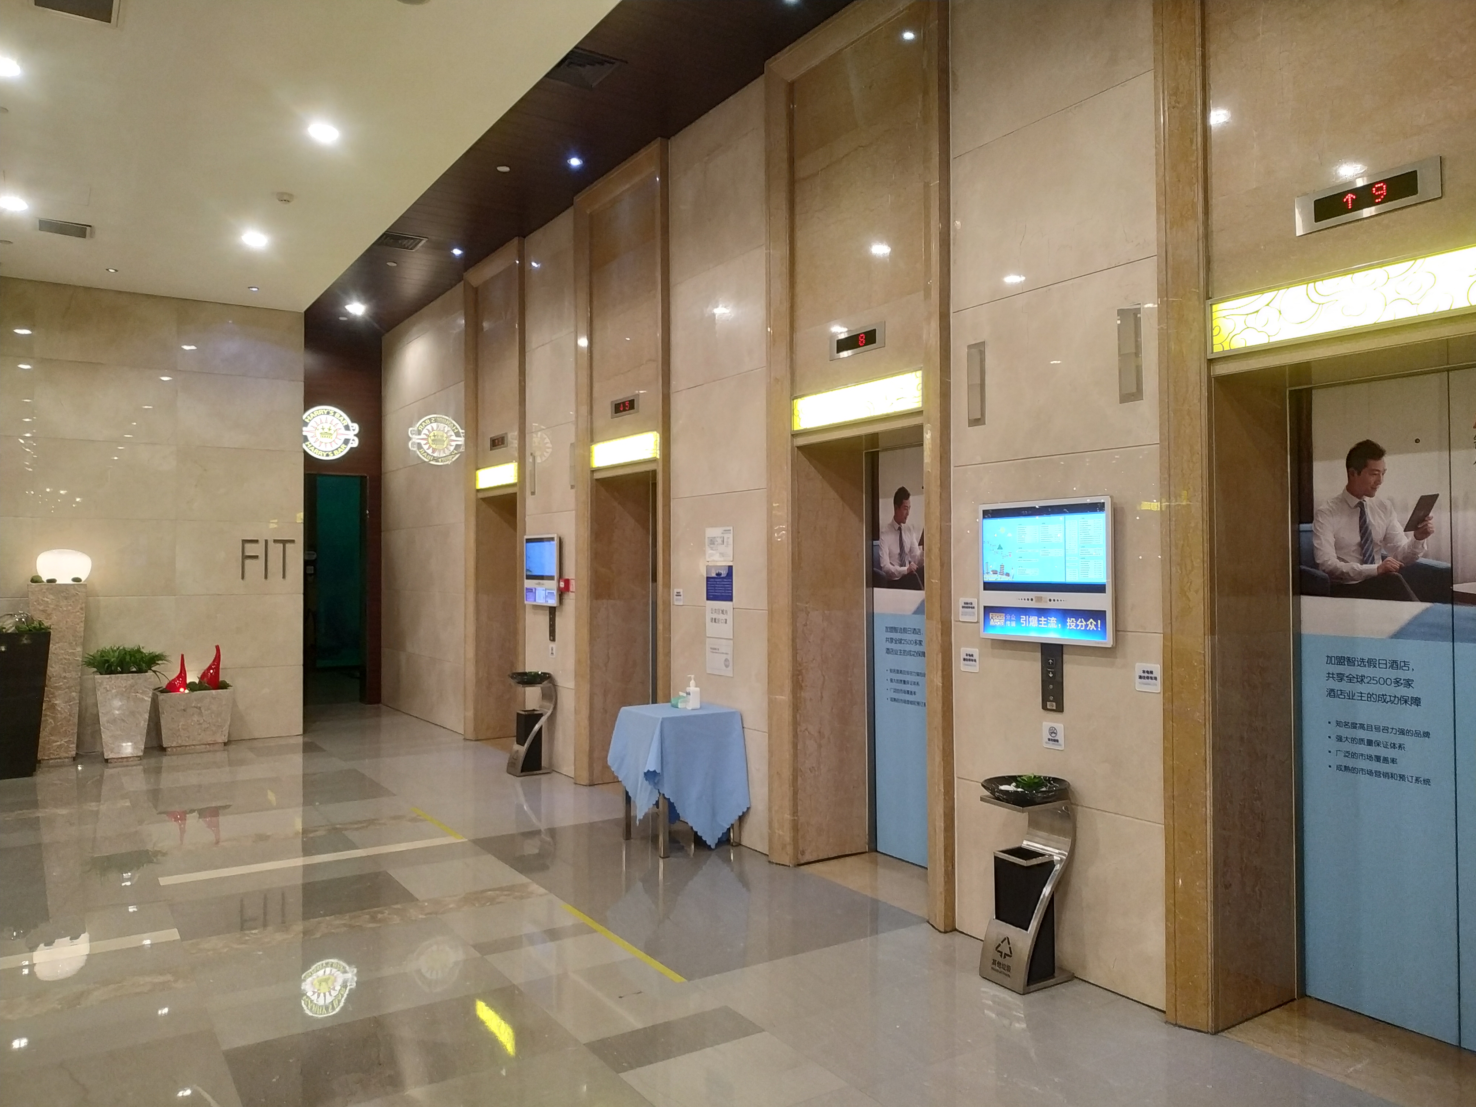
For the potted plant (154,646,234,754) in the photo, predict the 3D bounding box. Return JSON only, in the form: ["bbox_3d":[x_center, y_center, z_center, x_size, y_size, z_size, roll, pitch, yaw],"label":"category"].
[{"bbox_3d":[-4.741,1.261,8.917,0.576,0.908,0.406,0,-1,-34],"label":"potted plant"}]

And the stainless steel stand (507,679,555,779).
[{"bbox_3d":[-1.528,1.284,7.566,0.266,0.660,0.208,0,-1,-34],"label":"stainless steel stand"}]

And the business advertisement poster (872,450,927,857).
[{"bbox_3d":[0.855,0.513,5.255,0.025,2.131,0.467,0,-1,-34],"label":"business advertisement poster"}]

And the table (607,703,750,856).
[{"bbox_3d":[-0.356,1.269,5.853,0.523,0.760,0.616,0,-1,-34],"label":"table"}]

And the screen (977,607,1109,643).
[{"bbox_3d":[1.193,0.269,3.968,0.039,0.112,0.588,0,-1,-34],"label":"screen"}]

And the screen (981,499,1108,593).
[{"bbox_3d":[1.158,-0.019,3.844,0.051,0.340,0.584,0,-1,-34],"label":"screen"}]

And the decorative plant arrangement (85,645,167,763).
[{"bbox_3d":[-5.072,1.239,8.492,0.582,0.944,0.562,0,-1,-34],"label":"decorative plant arrangement"}]

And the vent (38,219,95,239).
[{"bbox_3d":[-4.800,-2.341,7.316,0.329,0.047,0.328,0,-1,-34],"label":"vent"}]

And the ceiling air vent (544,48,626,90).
[{"bbox_3d":[-0.861,-2.637,5.520,0.387,0.047,0.395,0,-1,-34],"label":"ceiling air vent"}]

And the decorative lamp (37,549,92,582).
[{"bbox_3d":[-5.327,0.102,8.099,0.366,0.272,0.365,0,-1,-34],"label":"decorative lamp"}]

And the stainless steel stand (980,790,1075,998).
[{"bbox_3d":[1.060,1.232,3.778,0.253,0.660,0.208,0,-1,-34],"label":"stainless steel stand"}]

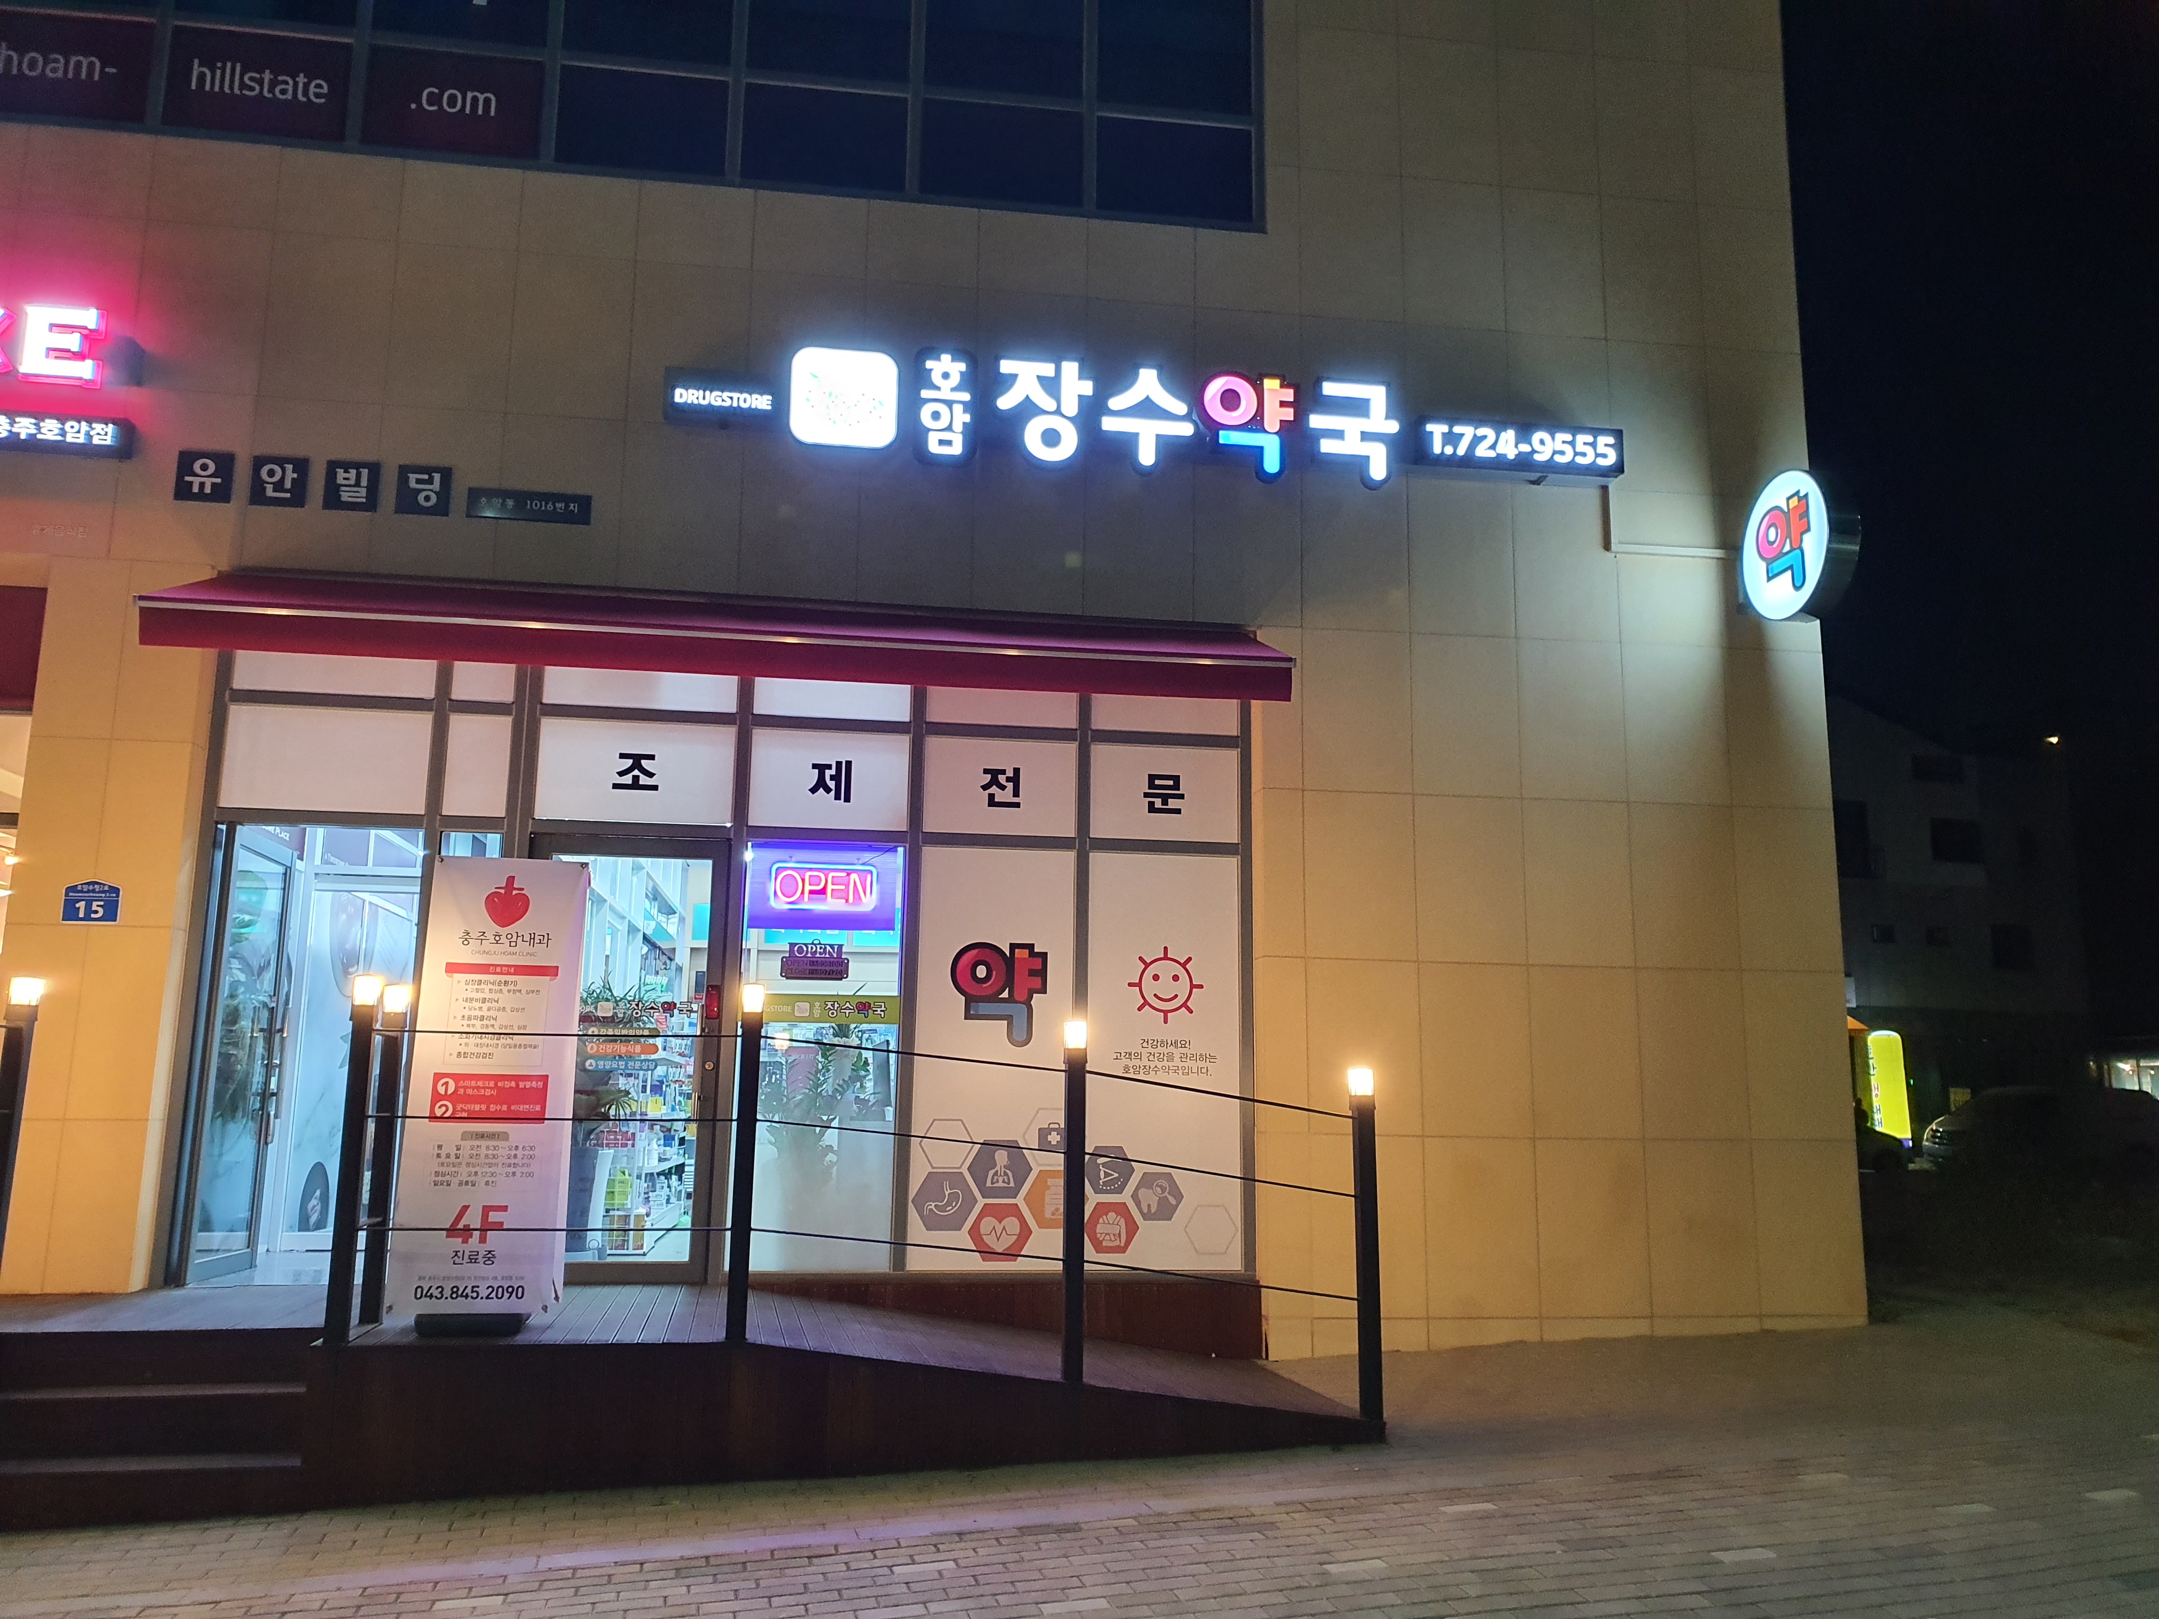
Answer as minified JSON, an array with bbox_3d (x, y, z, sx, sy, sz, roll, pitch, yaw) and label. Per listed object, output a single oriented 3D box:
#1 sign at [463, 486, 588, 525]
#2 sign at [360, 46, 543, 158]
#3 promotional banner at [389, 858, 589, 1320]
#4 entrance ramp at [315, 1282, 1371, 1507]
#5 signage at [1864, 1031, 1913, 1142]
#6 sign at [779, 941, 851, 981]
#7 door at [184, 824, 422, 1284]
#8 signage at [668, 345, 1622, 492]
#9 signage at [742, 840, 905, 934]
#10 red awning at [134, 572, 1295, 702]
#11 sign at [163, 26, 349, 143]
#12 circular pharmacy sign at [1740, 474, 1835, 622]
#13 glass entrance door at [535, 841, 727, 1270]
[{"bbox_3d":[-2.816,-1.552,8.293,0.615,0.160,0.035,2,-10,-8],"label":"sign"},{"bbox_3d":[-3.273,-3.709,8.507,0.900,0.580,0.040,2,-10,-8],"label":"sign"},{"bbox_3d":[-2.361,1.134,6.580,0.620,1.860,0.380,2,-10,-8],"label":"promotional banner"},{"bbox_3d":[-0.908,2.466,7.035,3.980,0.560,1.780,2,-10,-8],"label":"entrance ramp"},{"bbox_3d":[17.761,6.333,35.500,0.760,2.850,0.780,2,-10,-8],"label":"signage"},{"bbox_3d":[-1.359,0.779,8.389,0.365,0.215,0.020,2,-10,-8],"label":"sign"},{"bbox_3d":[-3.703,1.150,7.761,0.950,2.150,0.100,2,-10,-8],"label":"door"},{"bbox_3d":[0.438,-2.095,8.786,5.240,0.630,0.170,2,-10,-8],"label":"signage"},{"bbox_3d":[-1.312,0.400,8.306,0.770,0.450,0.060,2,-10,-8],"label":"signage"},{"bbox_3d":[-1.614,-0.844,7.951,5.320,0.600,0.800,2,-10,-8],"label":"red awning"},{"bbox_3d":[-4.233,-3.748,8.374,0.900,0.580,0.040,2,-10,-8],"label":"sign"},{"bbox_3d":[3.846,-1.397,8.648,0.180,0.800,0.800,2,-10,-8],"label":"circular pharmacy sign"},{"bbox_3d":[-2.252,1.206,7.952,0.950,2.160,0.100,2,-10,-8],"label":"glass entrance door"}]

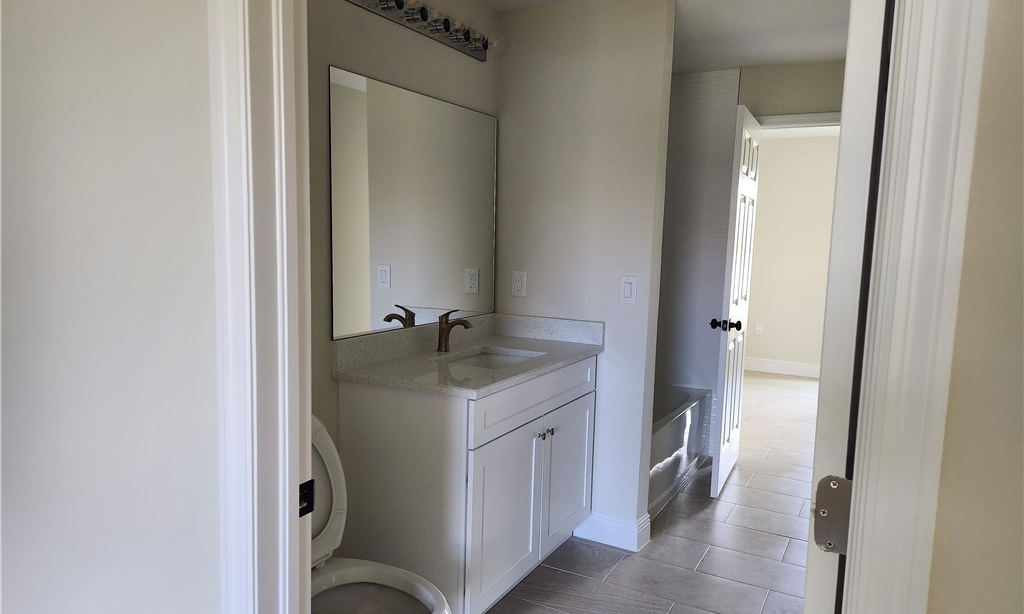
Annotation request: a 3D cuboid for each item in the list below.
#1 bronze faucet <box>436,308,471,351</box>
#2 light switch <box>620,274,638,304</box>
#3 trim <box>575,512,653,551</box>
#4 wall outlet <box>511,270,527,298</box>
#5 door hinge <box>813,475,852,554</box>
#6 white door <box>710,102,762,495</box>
[{"bbox_3d":[-0.233,0.098,2.874,0.153,0.174,0.050,5,7,28],"label":"bronze faucet"},{"bbox_3d":[0.513,-0.073,3.113,0.079,0.121,0.011,5,7,28],"label":"light switch"},{"bbox_3d":[0.468,1.016,3.309,0.330,0.133,0.145,5,7,28],"label":"trim"},{"bbox_3d":[0.036,-0.107,3.365,0.075,0.116,0.011,5,7,28],"label":"wall outlet"},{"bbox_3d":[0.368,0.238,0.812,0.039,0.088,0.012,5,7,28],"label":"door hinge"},{"bbox_3d":[1.296,-0.026,4.072,0.050,2.050,0.755,5,7,25],"label":"white door"}]

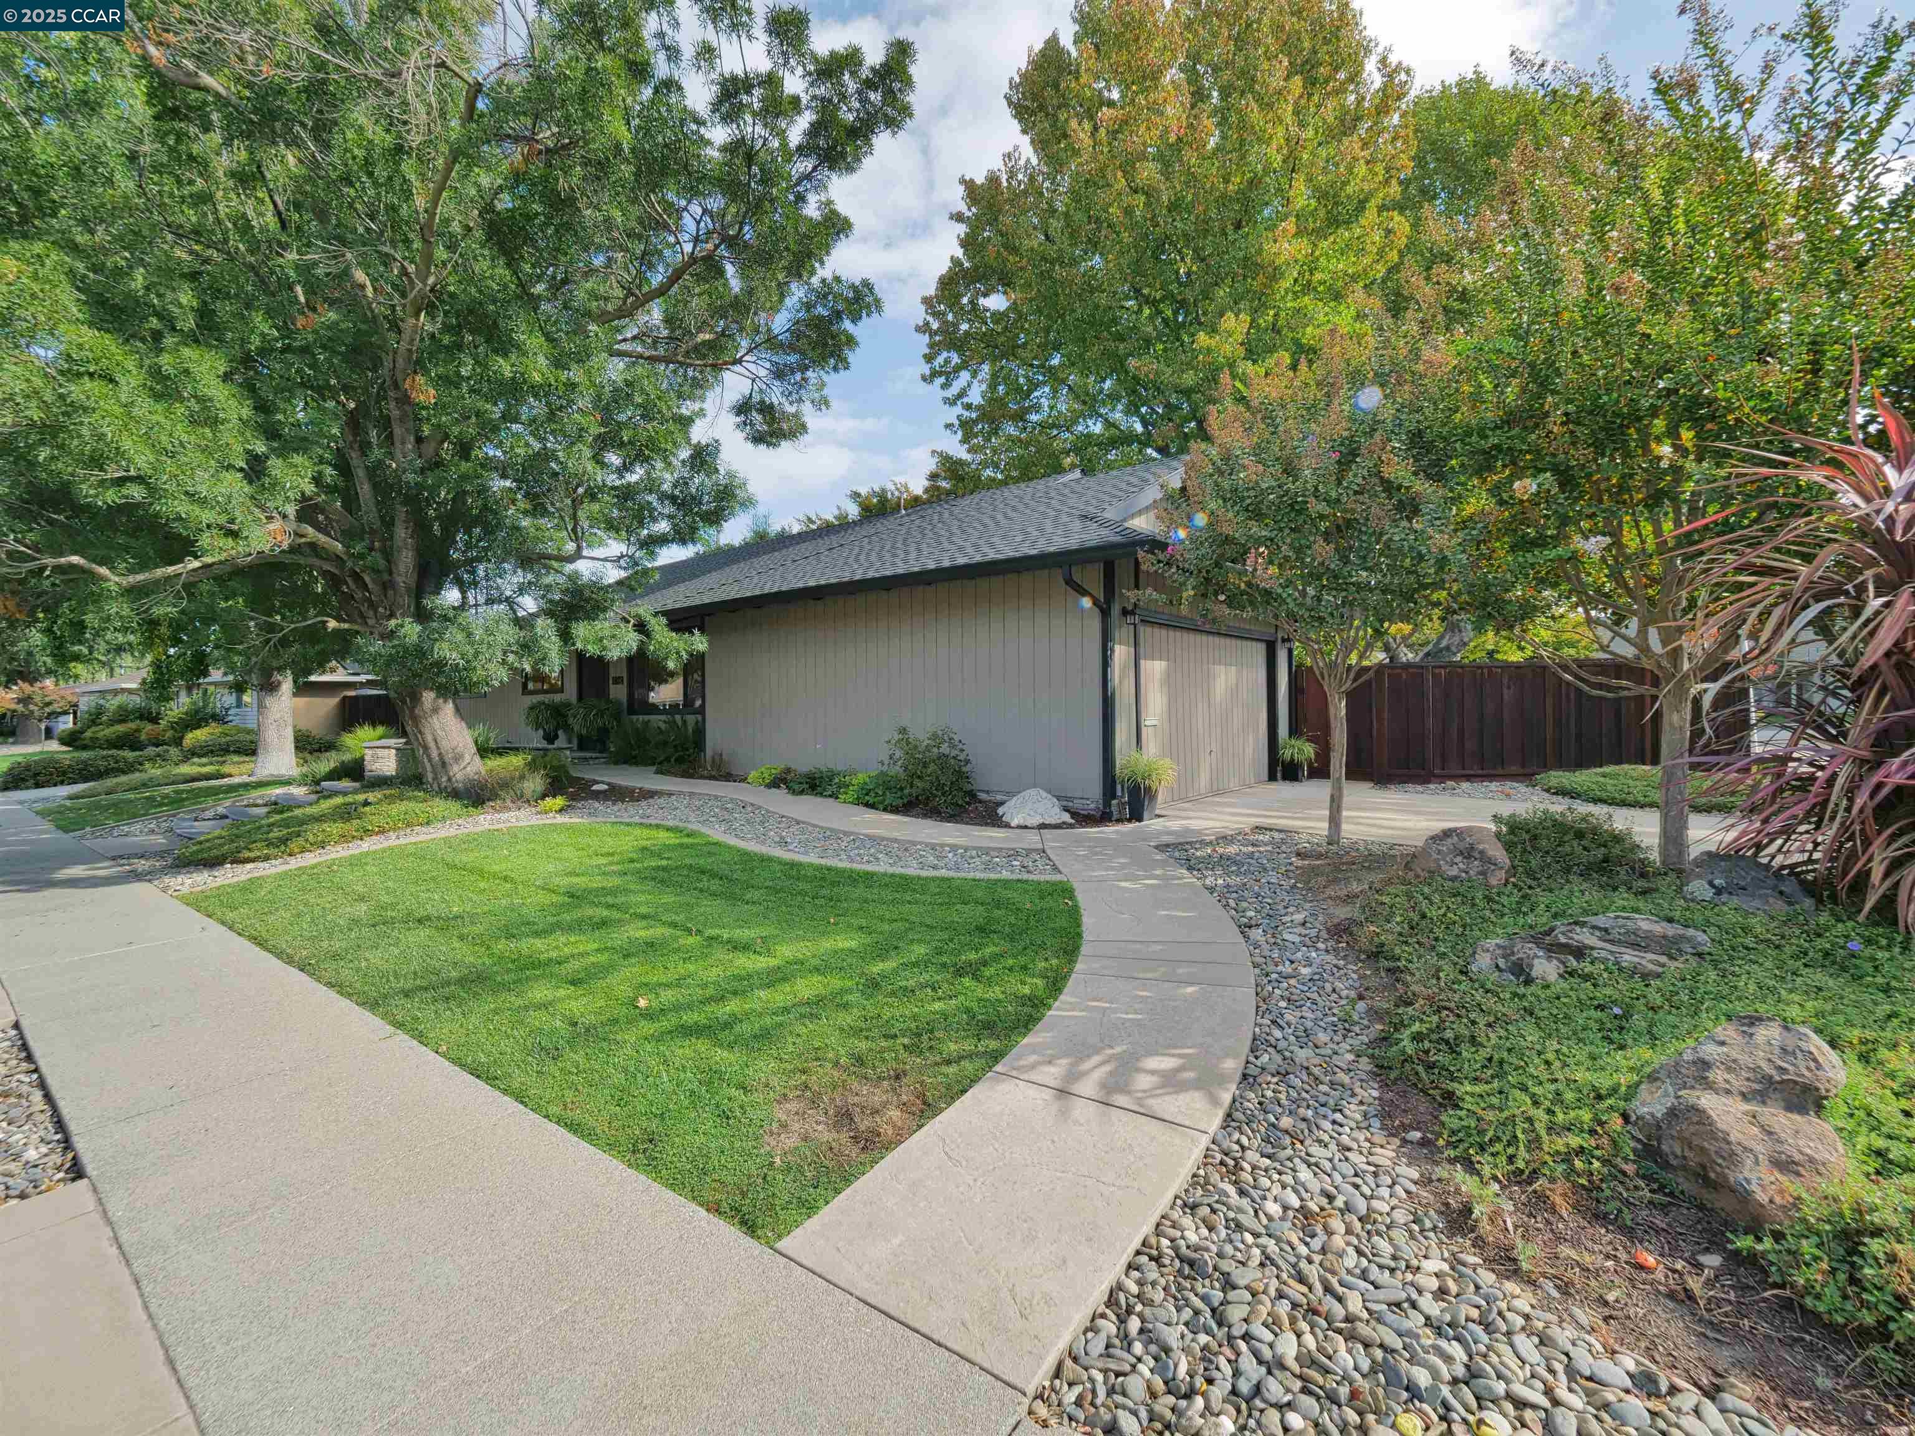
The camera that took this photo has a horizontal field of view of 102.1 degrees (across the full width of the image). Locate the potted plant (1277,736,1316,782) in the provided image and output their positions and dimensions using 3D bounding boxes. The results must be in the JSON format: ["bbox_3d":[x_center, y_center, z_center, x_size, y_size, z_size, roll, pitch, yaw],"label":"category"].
[{"bbox_3d":[5.090,0.605,11.600,0.570,0.700,0.570,0,1,41],"label":"potted plant"}]

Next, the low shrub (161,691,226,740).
[{"bbox_3d":[-26.400,0.020,26.800,1.750,1.900,1.750,0,1,38],"label":"low shrub"}]

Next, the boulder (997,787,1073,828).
[{"bbox_3d":[0.815,0.940,8.100,0.870,0.400,0.580,0,1,38],"label":"boulder"}]

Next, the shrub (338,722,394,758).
[{"bbox_3d":[-12.990,0.530,17.000,1.050,0.820,1.050,0,1,38],"label":"shrub"}]

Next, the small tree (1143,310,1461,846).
[{"bbox_3d":[3.080,-1.220,7.150,2.600,4.750,2.600,0,1,41],"label":"small tree"}]

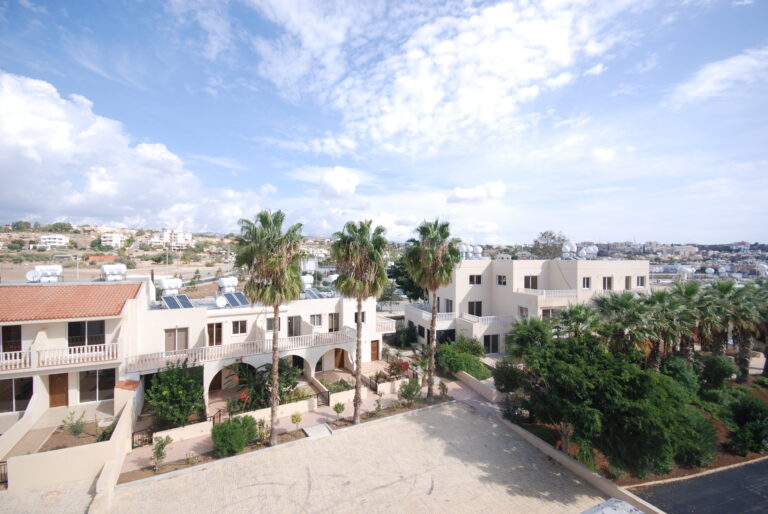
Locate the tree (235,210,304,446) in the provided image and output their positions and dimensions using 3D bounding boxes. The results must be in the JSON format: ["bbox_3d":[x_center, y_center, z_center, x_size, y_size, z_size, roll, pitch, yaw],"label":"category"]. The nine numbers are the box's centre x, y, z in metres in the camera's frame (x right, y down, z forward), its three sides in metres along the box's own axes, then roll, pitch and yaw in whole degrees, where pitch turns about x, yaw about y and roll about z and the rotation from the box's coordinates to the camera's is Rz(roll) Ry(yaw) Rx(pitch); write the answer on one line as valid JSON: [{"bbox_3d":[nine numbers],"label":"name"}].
[{"bbox_3d":[-6.302,4.198,18.697,3.760,13.670,3.760,1,1,0],"label":"tree"}]

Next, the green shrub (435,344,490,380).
[{"bbox_3d":[6.500,8.852,26.900,3.200,2.000,4.000,0,-1,-14],"label":"green shrub"}]

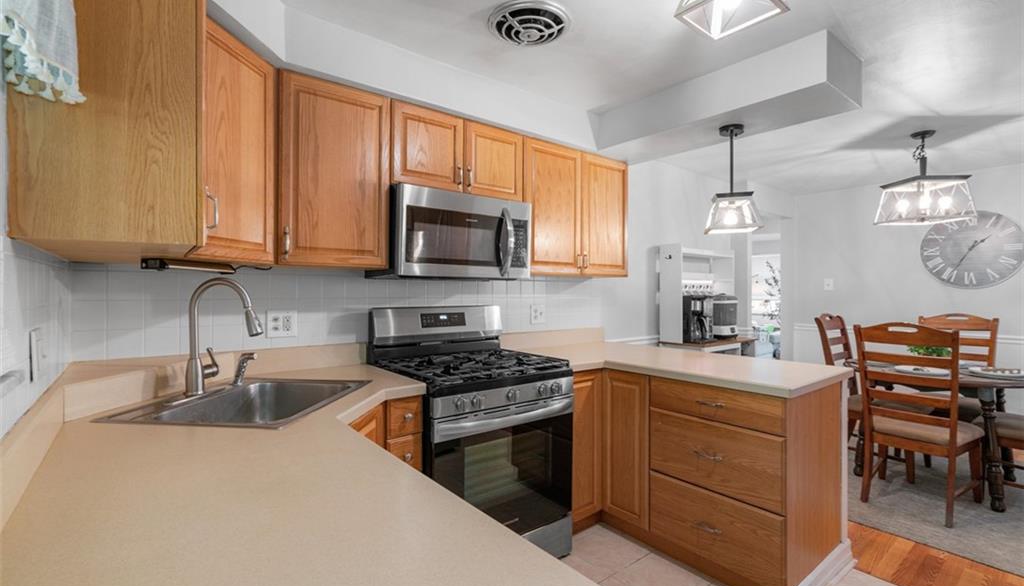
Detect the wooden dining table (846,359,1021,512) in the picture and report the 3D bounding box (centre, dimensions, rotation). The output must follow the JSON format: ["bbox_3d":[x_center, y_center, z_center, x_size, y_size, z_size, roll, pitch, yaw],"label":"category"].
[{"bbox_3d":[2.896,0.892,3.095,1.100,0.760,1.100,0,0,-38],"label":"wooden dining table"}]

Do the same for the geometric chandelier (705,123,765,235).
[{"bbox_3d":[1.220,-0.630,2.525,0.265,0.570,0.265,0,0,19],"label":"geometric chandelier"}]

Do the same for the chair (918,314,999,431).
[{"bbox_3d":[3.311,0.722,3.441,0.600,1.100,0.490,0,0,-38],"label":"chair"}]

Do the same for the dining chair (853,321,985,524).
[{"bbox_3d":[2.470,0.722,2.772,0.610,1.100,0.500,0,0,-38],"label":"dining chair"}]

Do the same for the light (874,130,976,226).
[{"bbox_3d":[2.910,-0.822,3.220,0.380,0.632,0.380,0,0,0],"label":"light"}]

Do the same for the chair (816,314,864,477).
[{"bbox_3d":[2.689,0.722,3.390,0.490,1.100,0.600,0,0,-38],"label":"chair"}]

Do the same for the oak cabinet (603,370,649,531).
[{"bbox_3d":[0.800,0.785,2.484,0.600,0.775,0.295,0,0,-38],"label":"oak cabinet"}]

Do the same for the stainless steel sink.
[{"bbox_3d":[-0.869,0.451,1.551,0.556,0.190,0.635,0,0,6],"label":"stainless steel sink"}]

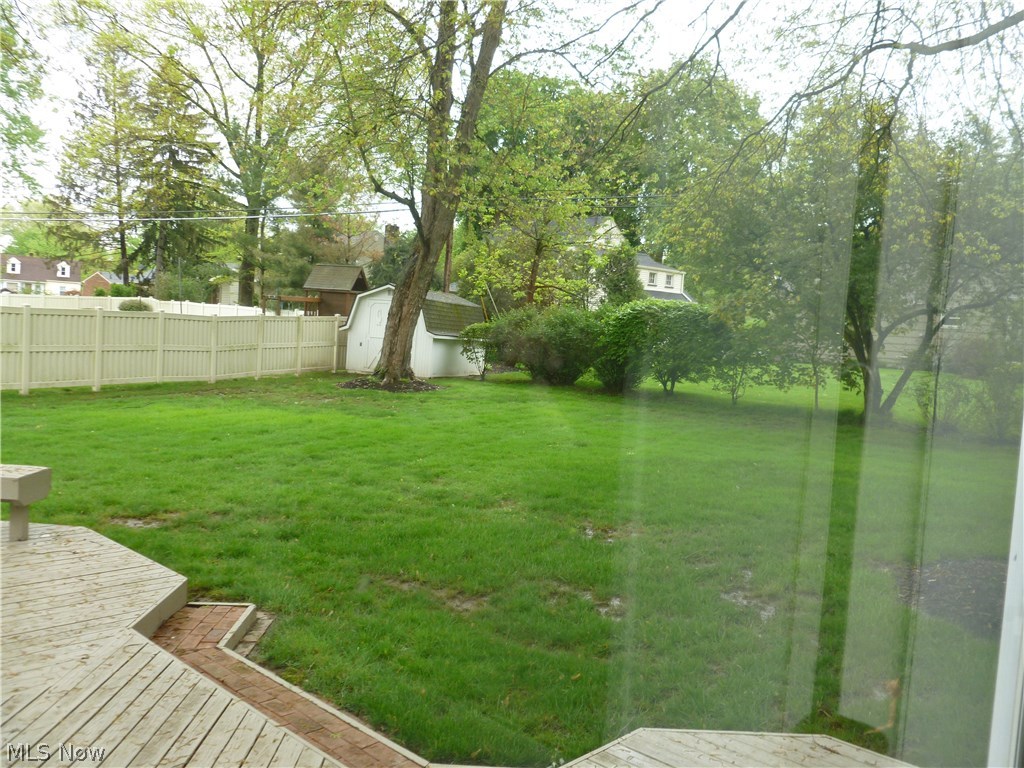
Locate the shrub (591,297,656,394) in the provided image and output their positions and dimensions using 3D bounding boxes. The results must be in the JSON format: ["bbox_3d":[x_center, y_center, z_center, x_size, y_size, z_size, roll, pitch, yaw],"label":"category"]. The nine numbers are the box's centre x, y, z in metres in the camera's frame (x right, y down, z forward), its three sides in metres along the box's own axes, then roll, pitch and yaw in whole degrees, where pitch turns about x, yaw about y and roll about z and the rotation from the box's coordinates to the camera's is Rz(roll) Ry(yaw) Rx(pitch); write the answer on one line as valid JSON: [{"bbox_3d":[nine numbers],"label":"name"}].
[{"bbox_3d":[3.518,-1.173,25.900,2.100,2.850,2.100,5,4,19],"label":"shrub"}]

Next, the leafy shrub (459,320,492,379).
[{"bbox_3d":[-1.146,-1.052,26.000,1.100,1.850,1.100,4,4,0],"label":"leafy shrub"}]

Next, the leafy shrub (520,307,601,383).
[{"bbox_3d":[1.548,-1.288,27.000,2.600,2.600,2.400,4,4,0],"label":"leafy shrub"}]

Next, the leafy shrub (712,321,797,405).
[{"bbox_3d":[7.085,-0.614,24.200,2.400,2.450,2.100,5,4,19],"label":"leafy shrub"}]

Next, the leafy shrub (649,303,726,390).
[{"bbox_3d":[5.466,-1.152,25.800,2.500,2.800,2.300,5,4,19],"label":"leafy shrub"}]

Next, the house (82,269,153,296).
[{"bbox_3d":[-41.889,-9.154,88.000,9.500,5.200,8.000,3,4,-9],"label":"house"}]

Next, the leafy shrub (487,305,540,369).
[{"bbox_3d":[0.088,-1.645,29.300,2.000,2.300,2.000,5,4,19],"label":"leafy shrub"}]

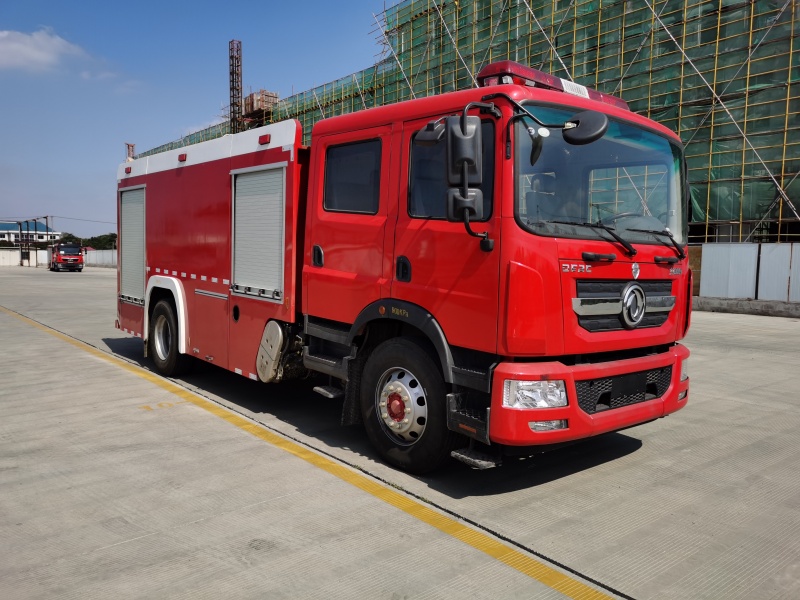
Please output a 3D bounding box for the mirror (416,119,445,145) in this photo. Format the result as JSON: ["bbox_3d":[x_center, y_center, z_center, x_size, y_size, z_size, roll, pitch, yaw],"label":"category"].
[{"bbox_3d":[0.203,-1.105,4.080,0.220,0.150,0.150,1,4,-9],"label":"mirror"}]

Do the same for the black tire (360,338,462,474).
[{"bbox_3d":[0.087,0.835,4.972,0.280,1.010,1.010,-1,5,-41],"label":"black tire"}]

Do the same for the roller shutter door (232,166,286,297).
[{"bbox_3d":[-1.416,-0.667,6.280,0.080,1.280,1.040,-1,5,-41],"label":"roller shutter door"}]

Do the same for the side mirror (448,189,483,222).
[{"bbox_3d":[0.390,-0.571,3.772,0.205,0.195,0.090,2,4,2],"label":"side mirror"}]

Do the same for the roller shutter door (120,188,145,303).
[{"bbox_3d":[-3.850,-0.773,9.037,0.080,1.640,1.050,-1,5,-41],"label":"roller shutter door"}]

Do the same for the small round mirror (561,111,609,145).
[{"bbox_3d":[1.125,-1.046,3.796,0.285,0.285,0.070,5,-38,32],"label":"small round mirror"}]

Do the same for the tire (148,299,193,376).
[{"bbox_3d":[-3.016,0.490,8.277,0.280,1.010,1.010,-1,5,-41],"label":"tire"}]

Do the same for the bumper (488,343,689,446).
[{"bbox_3d":[1.583,0.646,4.715,2.260,0.550,0.430,-1,5,-41],"label":"bumper"}]

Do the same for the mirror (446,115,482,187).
[{"bbox_3d":[0.402,-0.934,3.900,0.205,0.430,0.120,1,4,-9],"label":"mirror"}]

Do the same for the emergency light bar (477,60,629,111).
[{"bbox_3d":[1.271,-1.603,5.006,1.700,0.190,0.320,-1,5,-41],"label":"emergency light bar"}]

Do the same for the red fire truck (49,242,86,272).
[{"bbox_3d":[-38.000,-4.950,71.000,2.500,3.200,8.000,-2,6,-36],"label":"red fire truck"}]

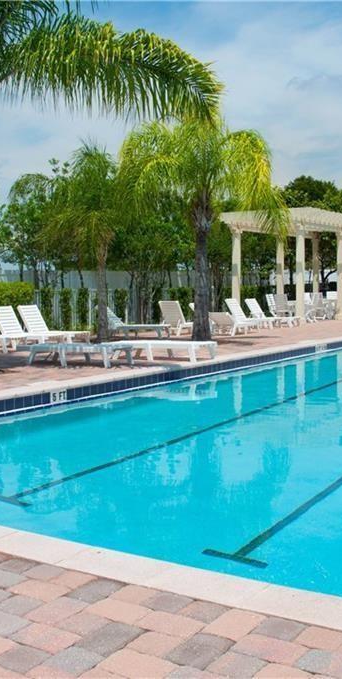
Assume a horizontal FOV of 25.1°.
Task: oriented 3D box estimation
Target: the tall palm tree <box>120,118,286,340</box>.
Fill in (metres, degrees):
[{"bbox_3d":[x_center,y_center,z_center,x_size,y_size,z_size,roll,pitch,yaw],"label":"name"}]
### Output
[{"bbox_3d":[0.715,-2.496,17.400,3.700,5.000,3.700,-1,4,0],"label":"tall palm tree"}]

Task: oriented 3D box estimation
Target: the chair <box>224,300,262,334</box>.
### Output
[{"bbox_3d":[2.181,-0.675,21.300,1.500,0.850,0.650,2,5,35],"label":"chair"}]

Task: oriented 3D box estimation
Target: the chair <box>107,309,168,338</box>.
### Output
[{"bbox_3d":[-0.919,-0.498,21.662,1.950,0.830,0.650,1,4,27],"label":"chair"}]

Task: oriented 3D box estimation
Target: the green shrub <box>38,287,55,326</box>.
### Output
[{"bbox_3d":[-3.875,-0.920,23.856,0.520,1.380,0.520,-1,4,0],"label":"green shrub"}]

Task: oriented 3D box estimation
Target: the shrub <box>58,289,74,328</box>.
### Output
[{"bbox_3d":[-3.907,-1.164,28.346,0.480,1.470,0.480,1,4,33],"label":"shrub"}]

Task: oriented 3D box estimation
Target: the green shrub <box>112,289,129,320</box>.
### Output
[{"bbox_3d":[-1.778,-1.215,27.000,0.550,1.200,0.550,-1,4,0],"label":"green shrub"}]

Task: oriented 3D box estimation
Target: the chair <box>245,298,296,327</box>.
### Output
[{"bbox_3d":[2.898,-0.732,22.000,1.500,0.840,0.650,2,5,35],"label":"chair"}]

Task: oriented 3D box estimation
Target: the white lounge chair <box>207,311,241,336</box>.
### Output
[{"bbox_3d":[1.615,-0.466,21.910,0.680,0.640,1.800,0,4,25],"label":"white lounge chair"}]

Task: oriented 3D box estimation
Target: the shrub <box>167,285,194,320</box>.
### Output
[{"bbox_3d":[0.377,-1.357,28.900,0.850,1.220,0.900,2,5,35],"label":"shrub"}]

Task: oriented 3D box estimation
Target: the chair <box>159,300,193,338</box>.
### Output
[{"bbox_3d":[0.356,-0.624,21.735,0.660,0.950,1.700,1,4,31],"label":"chair"}]

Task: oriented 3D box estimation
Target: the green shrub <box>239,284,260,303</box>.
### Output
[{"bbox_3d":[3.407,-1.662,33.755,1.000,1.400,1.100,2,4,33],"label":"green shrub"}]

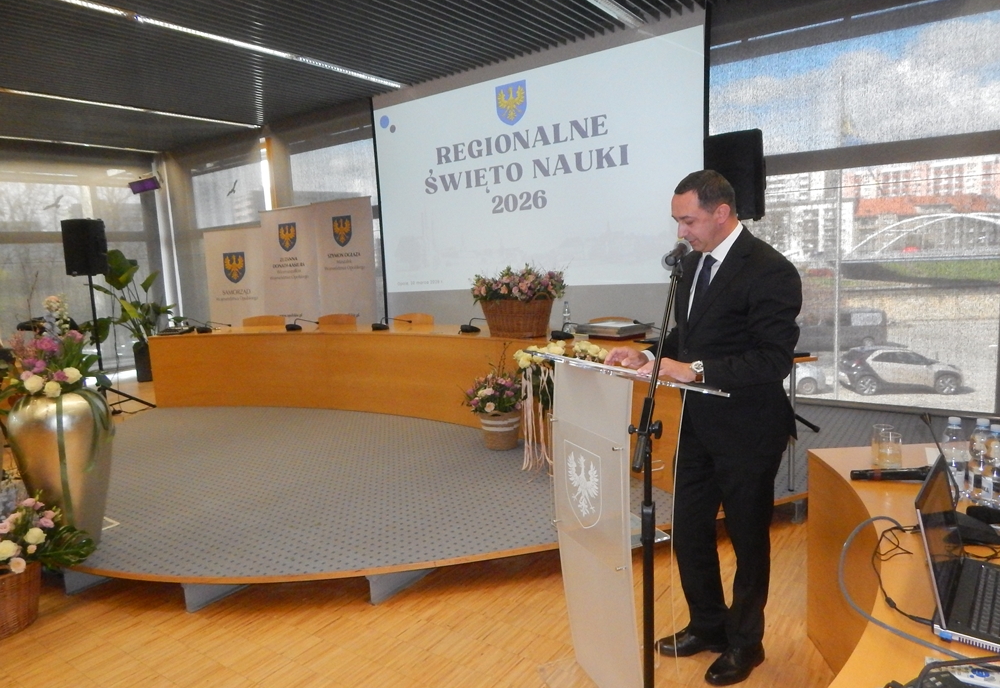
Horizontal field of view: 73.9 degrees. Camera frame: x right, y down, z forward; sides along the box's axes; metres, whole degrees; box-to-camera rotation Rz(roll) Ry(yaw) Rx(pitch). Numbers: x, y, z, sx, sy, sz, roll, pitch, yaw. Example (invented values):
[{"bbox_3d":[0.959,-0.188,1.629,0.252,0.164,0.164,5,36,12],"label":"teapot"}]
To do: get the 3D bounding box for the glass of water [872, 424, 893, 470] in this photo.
[{"bbox_3d":[1.326,0.354,2.299,0.078,0.131,0.078,2,9,30],"label":"glass of water"}]

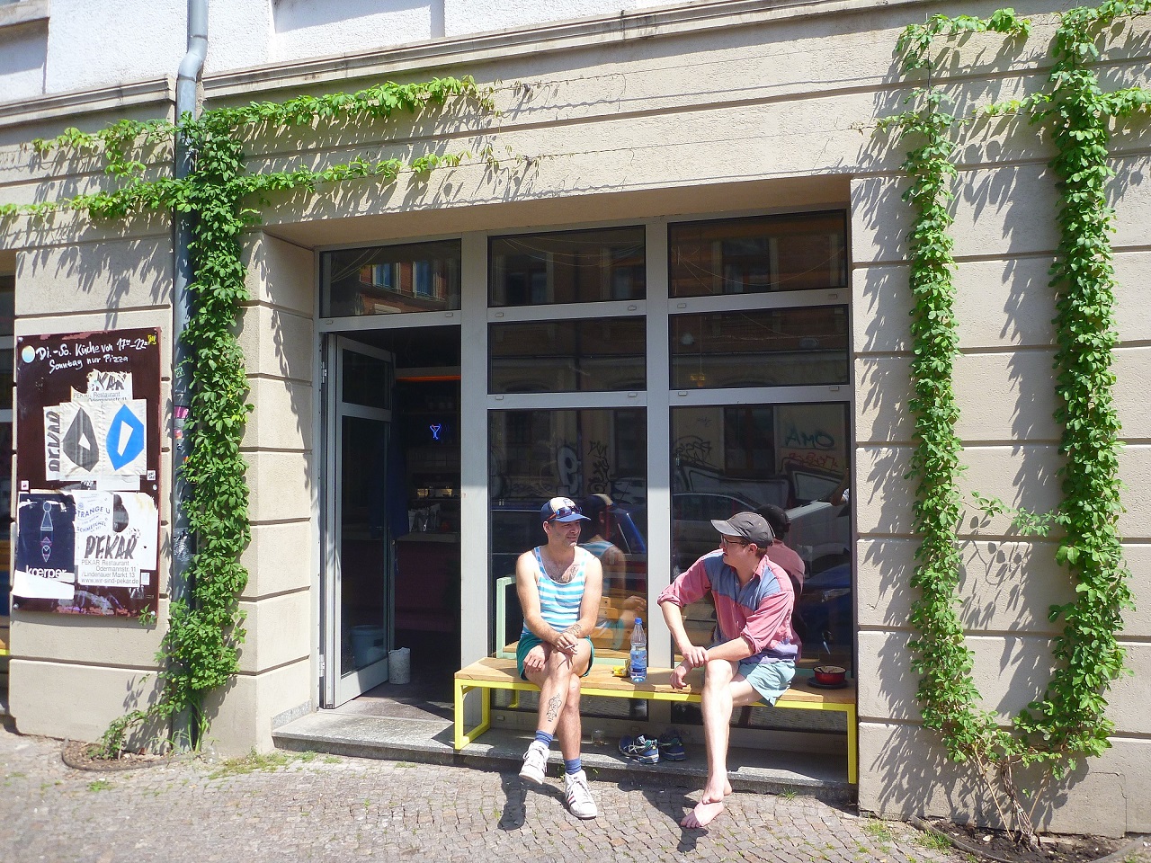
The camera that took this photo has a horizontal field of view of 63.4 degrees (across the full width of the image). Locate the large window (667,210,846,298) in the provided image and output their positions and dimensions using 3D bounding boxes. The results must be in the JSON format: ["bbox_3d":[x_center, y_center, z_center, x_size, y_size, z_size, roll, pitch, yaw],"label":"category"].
[{"bbox_3d":[0.922,-0.894,4.736,0.900,0.410,0.060,-1,-2,16],"label":"large window"}]

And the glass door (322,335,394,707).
[{"bbox_3d":[-1.310,0.522,5.728,0.070,2.130,0.800,-1,-2,14],"label":"glass door"}]

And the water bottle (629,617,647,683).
[{"bbox_3d":[0.306,1.063,4.543,0.081,0.307,0.081,-1,-2,16],"label":"water bottle"}]

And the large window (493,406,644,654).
[{"bbox_3d":[-0.047,0.654,4.995,0.893,1.562,0.060,-1,-2,16],"label":"large window"}]

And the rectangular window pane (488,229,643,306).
[{"bbox_3d":[-0.055,-0.889,5.050,0.893,0.394,0.060,-1,-2,16],"label":"rectangular window pane"}]

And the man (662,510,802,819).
[{"bbox_3d":[0.699,1.006,4.144,0.760,1.290,0.520,2,-3,-42],"label":"man"}]

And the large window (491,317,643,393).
[{"bbox_3d":[-0.045,-0.403,4.995,0.890,0.410,0.060,-1,-2,16],"label":"large window"}]

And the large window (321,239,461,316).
[{"bbox_3d":[-1.070,-0.873,5.346,0.897,0.394,0.060,-1,-2,16],"label":"large window"}]

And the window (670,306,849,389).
[{"bbox_3d":[0.924,-0.423,4.748,0.902,0.398,0.060,-1,-2,16],"label":"window"}]

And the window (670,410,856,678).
[{"bbox_3d":[0.928,0.596,4.677,0.900,1.450,0.060,-1,-2,16],"label":"window"}]

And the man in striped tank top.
[{"bbox_3d":[-0.085,0.989,4.370,0.450,1.350,0.800,0,-2,0],"label":"man in striped tank top"}]

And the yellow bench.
[{"bbox_3d":[0.380,1.409,4.633,1.941,0.379,0.402,-1,-2,16],"label":"yellow bench"}]

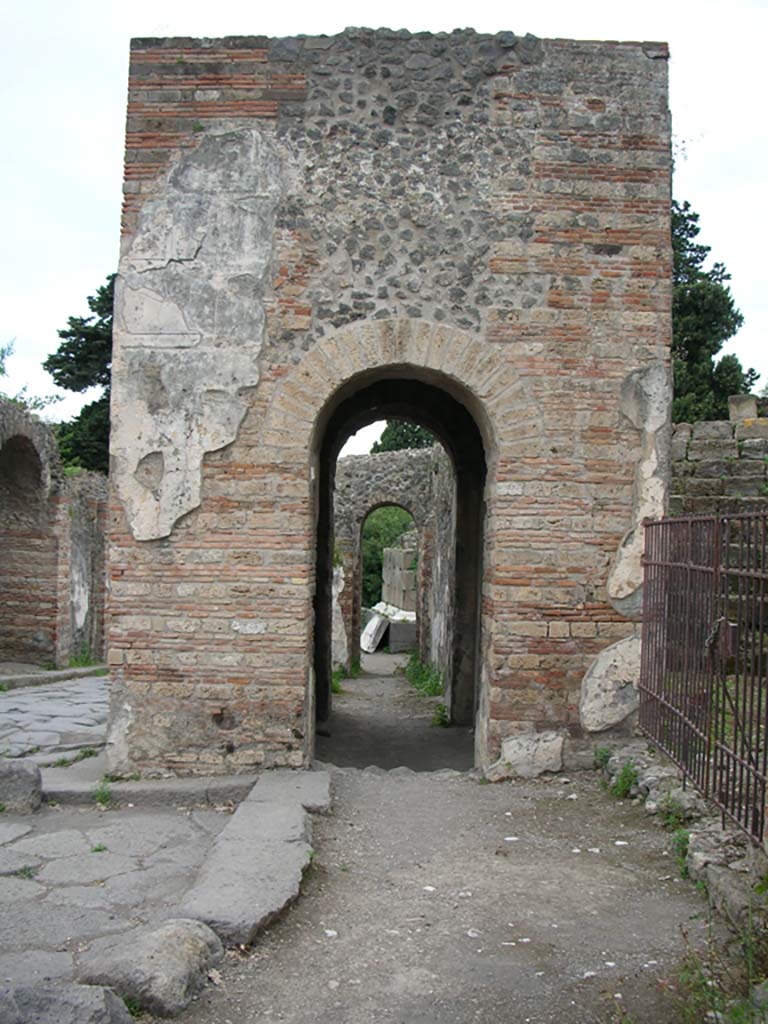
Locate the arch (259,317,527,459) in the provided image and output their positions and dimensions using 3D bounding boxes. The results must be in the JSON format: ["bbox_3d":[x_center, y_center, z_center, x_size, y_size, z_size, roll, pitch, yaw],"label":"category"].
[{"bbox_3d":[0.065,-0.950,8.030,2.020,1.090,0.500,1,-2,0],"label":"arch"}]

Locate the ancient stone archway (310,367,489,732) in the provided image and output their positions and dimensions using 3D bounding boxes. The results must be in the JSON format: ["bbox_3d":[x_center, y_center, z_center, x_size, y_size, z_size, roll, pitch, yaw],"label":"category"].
[{"bbox_3d":[0.120,0.400,8.300,1.380,3.000,1.200,1,-2,0],"label":"ancient stone archway"}]

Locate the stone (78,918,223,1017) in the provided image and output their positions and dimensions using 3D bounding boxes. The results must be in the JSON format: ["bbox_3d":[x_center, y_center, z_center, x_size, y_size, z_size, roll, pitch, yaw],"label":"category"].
[{"bbox_3d":[-0.865,1.700,3.860,0.540,0.190,0.440,1,-2,0],"label":"stone"}]

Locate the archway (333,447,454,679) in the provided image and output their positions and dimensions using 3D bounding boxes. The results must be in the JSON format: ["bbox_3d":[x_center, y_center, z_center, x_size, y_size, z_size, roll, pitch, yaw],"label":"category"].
[{"bbox_3d":[0.180,0.870,17.800,2.050,3.900,1.100,1,-2,0],"label":"archway"}]

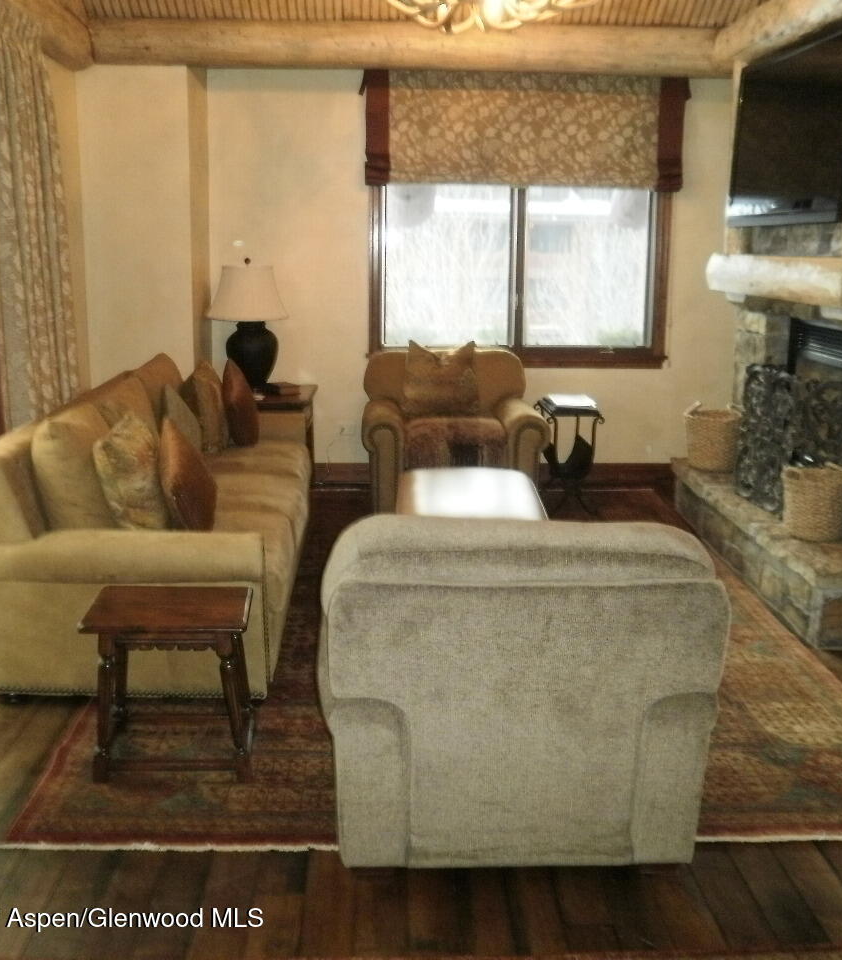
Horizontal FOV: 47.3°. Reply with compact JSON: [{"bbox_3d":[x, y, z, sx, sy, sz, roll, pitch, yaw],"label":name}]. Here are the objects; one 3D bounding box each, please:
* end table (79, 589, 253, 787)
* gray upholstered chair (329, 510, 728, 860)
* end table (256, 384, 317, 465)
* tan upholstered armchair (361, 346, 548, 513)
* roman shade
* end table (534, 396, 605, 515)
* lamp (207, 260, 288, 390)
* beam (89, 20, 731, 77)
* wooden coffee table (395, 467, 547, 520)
[{"bbox_3d":[-0.748,0.619,2.959,0.477,0.477,0.408,0,14,-3],"label":"end table"},{"bbox_3d":[0.224,0.456,2.728,0.963,0.924,0.916,0,14,-3],"label":"gray upholstered chair"},{"bbox_3d":[-0.984,-0.210,5.939,0.662,0.693,0.647,0,14,-3],"label":"end table"},{"bbox_3d":[0.167,-0.266,5.696,1.009,0.939,0.939,0,14,-3],"label":"tan upholstered armchair"},{"bbox_3d":[0.656,-2.153,5.911,2.017,0.685,0.092,0,14,-3],"label":"roman shade"},{"bbox_3d":[0.872,-0.135,5.846,0.370,0.631,0.477,0,14,-3],"label":"end table"},{"bbox_3d":[-1.014,-0.917,5.763,0.454,0.762,0.454,0,14,-3],"label":"lamp"},{"bbox_3d":[-0.023,-2.288,5.071,3.450,0.231,0.231,0,14,-3],"label":"beam"},{"bbox_3d":[0.230,0.309,4.362,0.631,0.447,1.217,1,14,2],"label":"wooden coffee table"}]

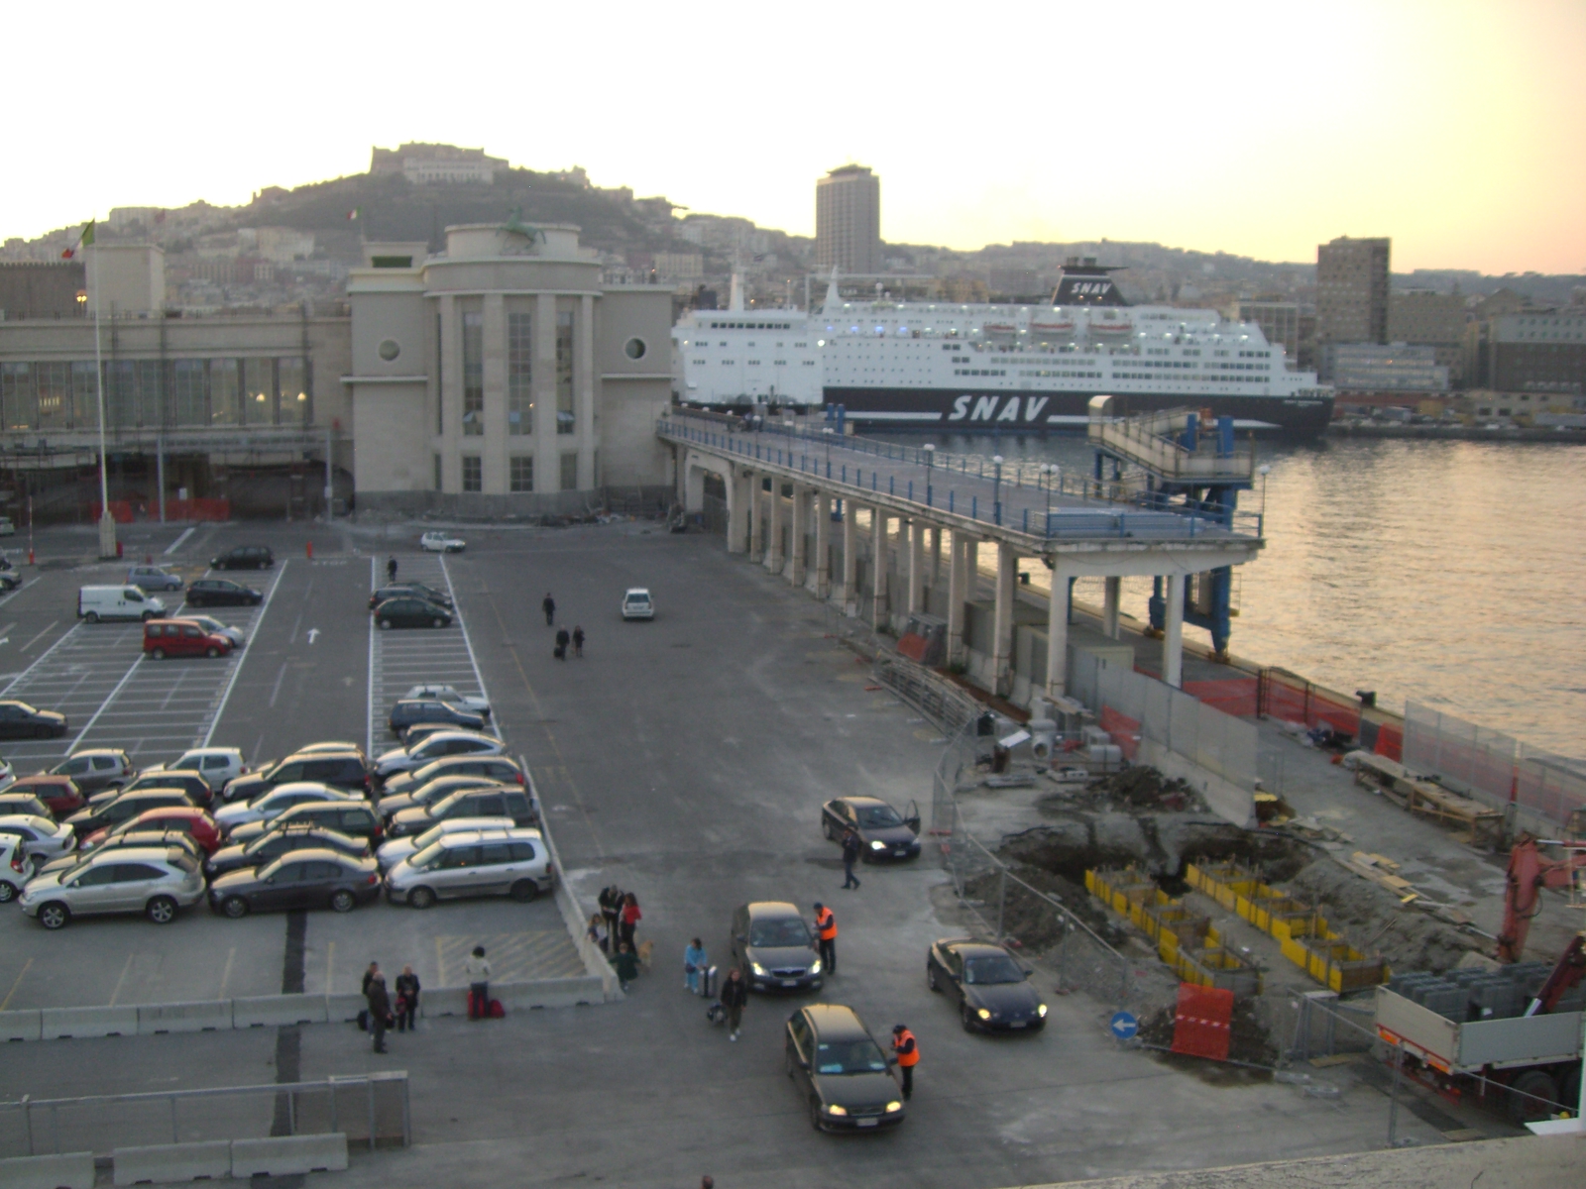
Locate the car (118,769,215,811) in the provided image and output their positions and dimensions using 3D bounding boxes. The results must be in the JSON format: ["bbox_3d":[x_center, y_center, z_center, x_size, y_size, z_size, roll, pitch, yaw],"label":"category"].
[{"bbox_3d":[-20.537,6.422,55.592,3.905,1.450,1.730,-1,8,-11],"label":"car"}]

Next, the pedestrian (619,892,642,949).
[{"bbox_3d":[-3.924,8.085,42.634,0.500,1.609,0.360,4,8,25],"label":"pedestrian"}]

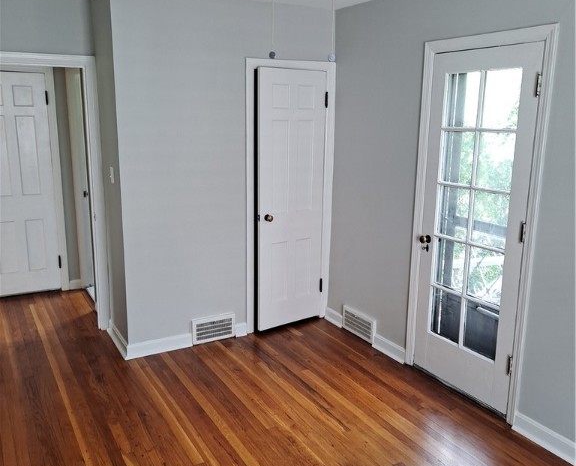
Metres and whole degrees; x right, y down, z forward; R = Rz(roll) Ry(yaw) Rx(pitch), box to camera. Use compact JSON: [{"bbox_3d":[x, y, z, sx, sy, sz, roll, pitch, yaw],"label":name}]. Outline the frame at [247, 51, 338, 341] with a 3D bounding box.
[{"bbox_3d":[0.000,-0.266,4.385,0.752,2.097,0.090,-6,14,-29],"label":"frame"}]

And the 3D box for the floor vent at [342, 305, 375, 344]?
[{"bbox_3d":[0.559,0.714,4.336,0.030,0.200,0.378,-6,14,-29],"label":"floor vent"}]

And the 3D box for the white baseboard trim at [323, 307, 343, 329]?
[{"bbox_3d":[0.394,0.701,4.626,0.022,0.115,0.246,-6,14,-29],"label":"white baseboard trim"}]

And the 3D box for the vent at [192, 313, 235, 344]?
[{"bbox_3d":[-0.566,0.718,4.250,0.349,0.200,0.030,-6,14,-29],"label":"vent"}]

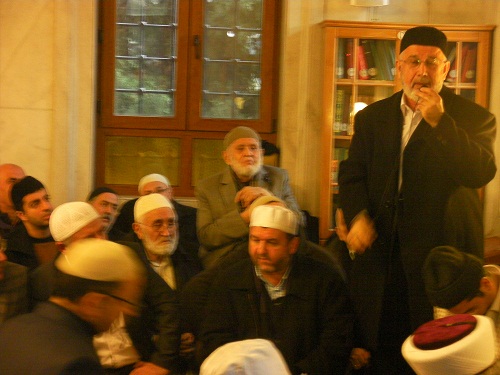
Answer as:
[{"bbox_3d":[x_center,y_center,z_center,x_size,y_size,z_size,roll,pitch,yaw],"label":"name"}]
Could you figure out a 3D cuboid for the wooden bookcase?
[{"bbox_3d":[0.904,-0.076,7.558,1.010,1.820,0.360,2,5,0],"label":"wooden bookcase"}]

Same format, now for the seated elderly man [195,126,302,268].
[{"bbox_3d":[-0.014,0.347,5.930,0.560,1.260,0.780,1,5,-14],"label":"seated elderly man"}]

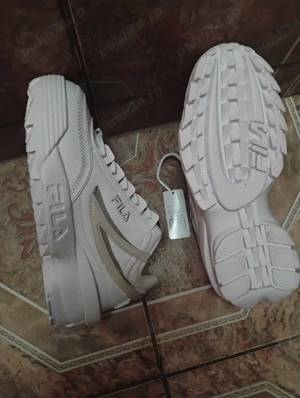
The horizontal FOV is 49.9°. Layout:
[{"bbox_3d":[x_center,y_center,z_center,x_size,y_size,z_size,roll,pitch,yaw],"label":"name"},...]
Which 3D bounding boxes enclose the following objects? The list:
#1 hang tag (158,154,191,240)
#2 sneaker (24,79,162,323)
[{"bbox_3d":[0.030,-0.004,0.402,0.032,0.012,0.110,-7,75,-1],"label":"hang tag"},{"bbox_3d":[-0.066,-0.013,0.359,0.121,0.098,0.277,-9,80,-14],"label":"sneaker"}]

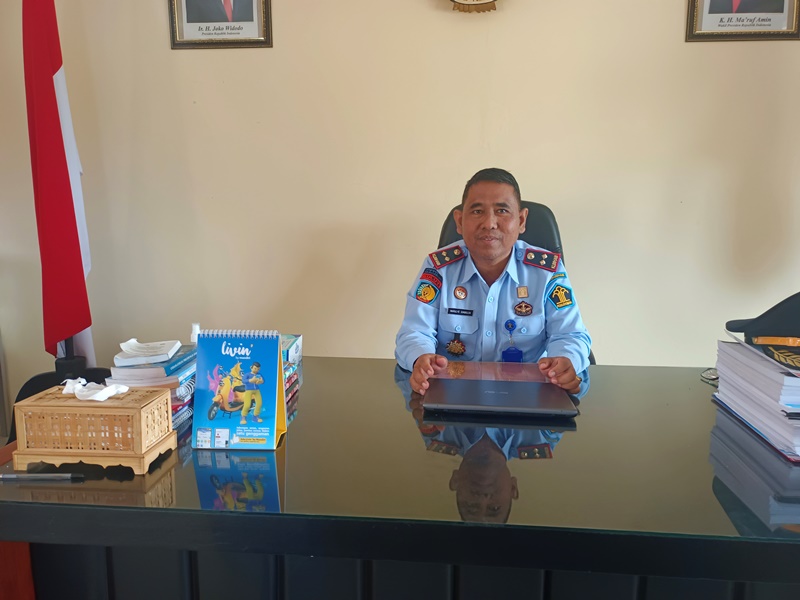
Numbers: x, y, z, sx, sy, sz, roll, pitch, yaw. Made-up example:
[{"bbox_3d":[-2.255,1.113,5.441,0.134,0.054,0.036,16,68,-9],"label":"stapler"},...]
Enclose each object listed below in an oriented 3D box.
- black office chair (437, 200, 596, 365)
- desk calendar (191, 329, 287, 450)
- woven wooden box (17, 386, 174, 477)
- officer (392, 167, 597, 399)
[{"bbox_3d":[0.315,0.307,1.764,0.640,1.210,0.670,1,6,6],"label":"black office chair"},{"bbox_3d":[-0.281,0.150,1.022,0.147,0.202,0.091,1,6,1],"label":"desk calendar"},{"bbox_3d":[-0.486,0.207,0.934,0.208,0.103,0.115,1,6,4],"label":"woven wooden box"},{"bbox_3d":[0.253,0.289,1.606,0.540,1.300,0.660,1,6,6],"label":"officer"}]

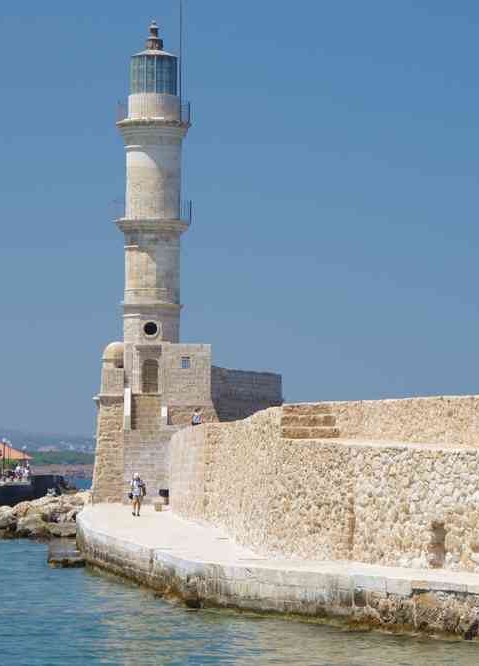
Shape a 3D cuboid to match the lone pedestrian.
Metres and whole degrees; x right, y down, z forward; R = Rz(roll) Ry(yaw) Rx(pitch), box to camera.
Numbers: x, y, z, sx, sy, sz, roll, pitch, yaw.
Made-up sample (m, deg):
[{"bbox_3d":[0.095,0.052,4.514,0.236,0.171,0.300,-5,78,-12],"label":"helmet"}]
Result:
[{"bbox_3d":[-4.053,6.433,129.000,0.640,1.730,0.420,0,-2,-4],"label":"lone pedestrian"}]

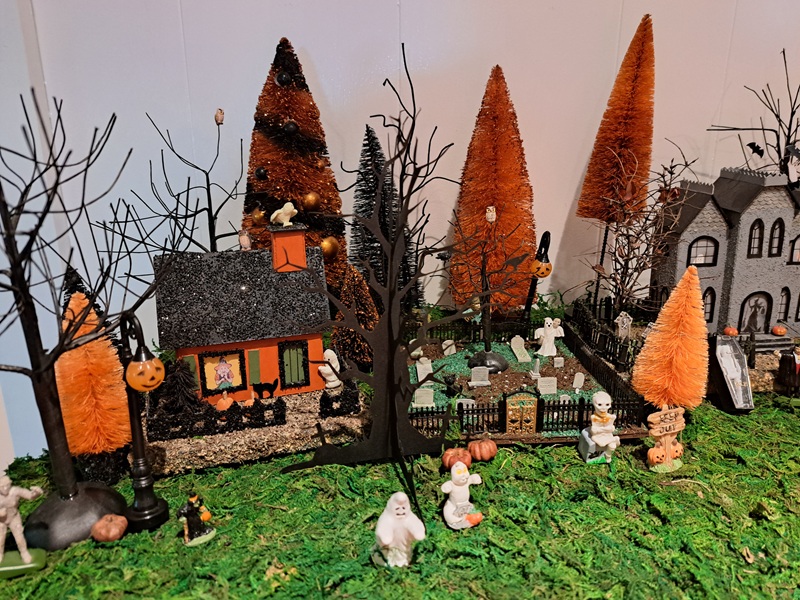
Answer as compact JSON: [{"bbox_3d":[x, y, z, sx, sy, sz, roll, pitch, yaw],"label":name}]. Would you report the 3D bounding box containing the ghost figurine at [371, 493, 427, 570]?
[{"bbox_3d":[-0.001,0.146,0.369,0.034,0.047,0.029,-2,16,-6],"label":"ghost figurine"}]

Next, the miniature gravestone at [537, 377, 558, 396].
[{"bbox_3d":[0.153,0.088,0.576,0.020,0.020,0.006,-1,16,-4],"label":"miniature gravestone"}]

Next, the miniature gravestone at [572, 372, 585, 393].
[{"bbox_3d":[0.186,0.086,0.578,0.011,0.021,0.004,0,16,0],"label":"miniature gravestone"}]

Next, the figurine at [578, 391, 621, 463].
[{"bbox_3d":[0.176,0.107,0.487,0.031,0.059,0.029,-3,16,-12],"label":"figurine"}]

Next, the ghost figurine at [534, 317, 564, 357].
[{"bbox_3d":[0.181,0.045,0.676,0.035,0.044,0.017,1,17,4],"label":"ghost figurine"}]

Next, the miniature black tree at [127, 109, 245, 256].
[{"bbox_3d":[-0.249,-0.072,0.682,0.143,0.297,0.122,0,16,0],"label":"miniature black tree"}]

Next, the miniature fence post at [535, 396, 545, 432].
[{"bbox_3d":[0.126,0.104,0.497,0.007,0.033,0.006,-3,16,-1],"label":"miniature fence post"}]

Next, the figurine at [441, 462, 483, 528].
[{"bbox_3d":[0.044,0.137,0.393,0.028,0.044,0.021,-9,18,-23],"label":"figurine"}]

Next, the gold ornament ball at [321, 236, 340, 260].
[{"bbox_3d":[-0.081,-0.060,0.645,0.022,0.022,0.022,0,16,0],"label":"gold ornament ball"}]

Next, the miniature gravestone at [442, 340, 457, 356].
[{"bbox_3d":[0.061,0.059,0.674,0.015,0.018,0.004,-12,16,-9],"label":"miniature gravestone"}]

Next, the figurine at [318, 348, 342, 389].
[{"bbox_3d":[-0.067,0.068,0.537,0.021,0.038,0.019,-7,17,-24],"label":"figurine"}]

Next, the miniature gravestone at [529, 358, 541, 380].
[{"bbox_3d":[0.150,0.075,0.615,0.010,0.025,0.012,-1,16,-3],"label":"miniature gravestone"}]

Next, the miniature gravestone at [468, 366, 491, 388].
[{"bbox_3d":[0.085,0.082,0.590,0.023,0.021,0.007,-3,17,-3],"label":"miniature gravestone"}]

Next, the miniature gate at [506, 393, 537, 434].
[{"bbox_3d":[0.108,0.101,0.494,0.026,0.040,0.004,-3,16,-1],"label":"miniature gate"}]

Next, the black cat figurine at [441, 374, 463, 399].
[{"bbox_3d":[0.054,0.087,0.566,0.017,0.023,0.018,5,16,19],"label":"black cat figurine"}]

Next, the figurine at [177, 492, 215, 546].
[{"bbox_3d":[-0.142,0.148,0.385,0.022,0.035,0.018,-8,18,-27],"label":"figurine"}]

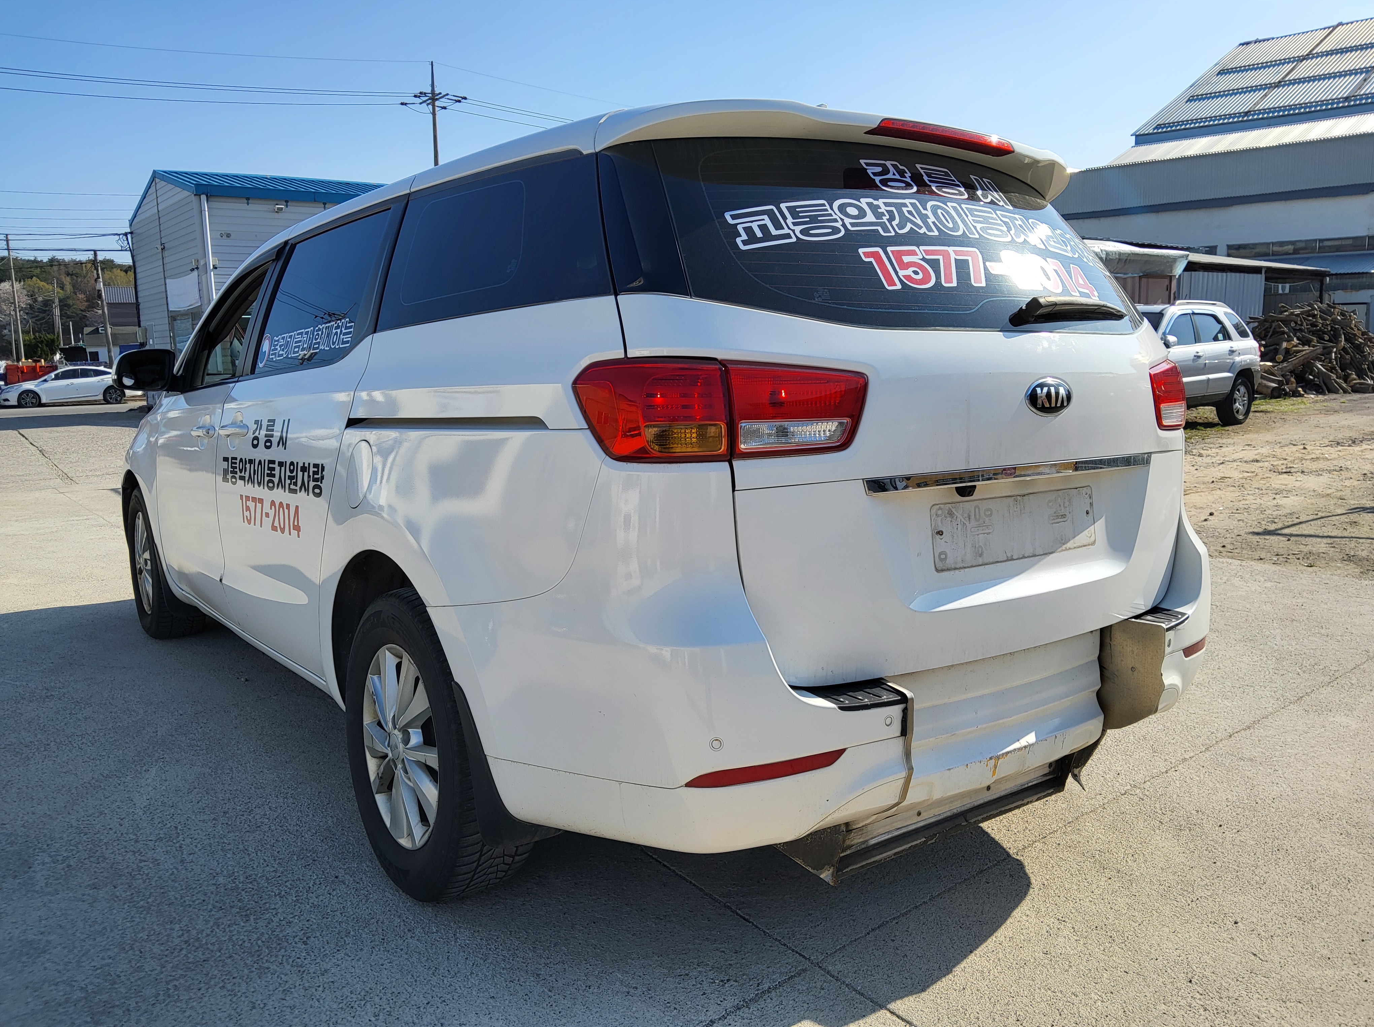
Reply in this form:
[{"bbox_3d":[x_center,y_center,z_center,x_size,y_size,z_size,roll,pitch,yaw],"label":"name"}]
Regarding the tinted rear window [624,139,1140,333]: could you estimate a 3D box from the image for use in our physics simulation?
[{"bbox_3d":[0.579,-0.516,2.062,1.720,0.380,0.190,-6,-18,-37],"label":"tinted rear window"}]

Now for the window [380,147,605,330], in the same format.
[{"bbox_3d":[-0.359,-0.467,1.835,0.070,0.270,0.800,13,-4,-41],"label":"window"}]

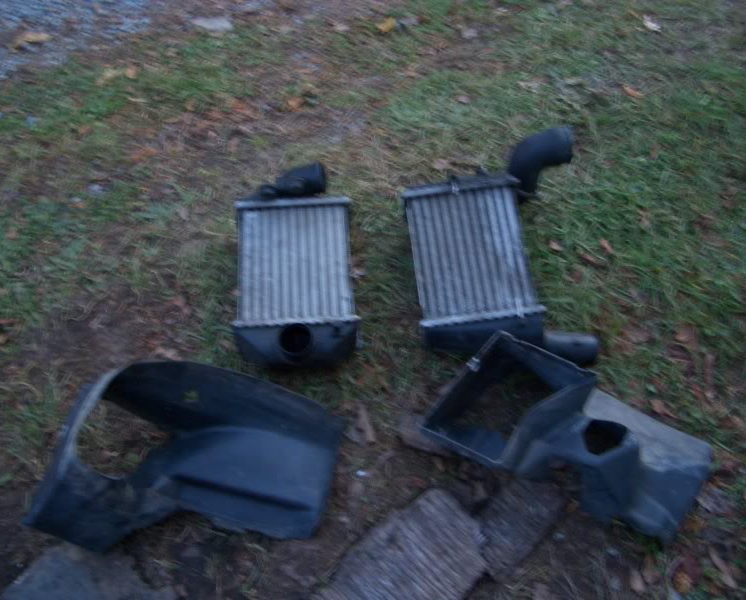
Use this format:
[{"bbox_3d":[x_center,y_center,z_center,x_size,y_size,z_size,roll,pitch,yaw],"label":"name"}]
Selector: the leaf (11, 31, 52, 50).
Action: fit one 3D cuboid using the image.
[{"bbox_3d":[-0.728,-0.549,1.726,0.082,0.012,0.030,-23,64,-12],"label":"leaf"}]

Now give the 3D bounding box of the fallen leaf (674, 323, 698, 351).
[{"bbox_3d":[0.541,0.065,1.397,0.032,0.015,0.042,27,64,16],"label":"fallen leaf"}]

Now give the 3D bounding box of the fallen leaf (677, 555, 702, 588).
[{"bbox_3d":[0.469,0.404,1.203,0.032,0.015,0.050,19,62,12],"label":"fallen leaf"}]

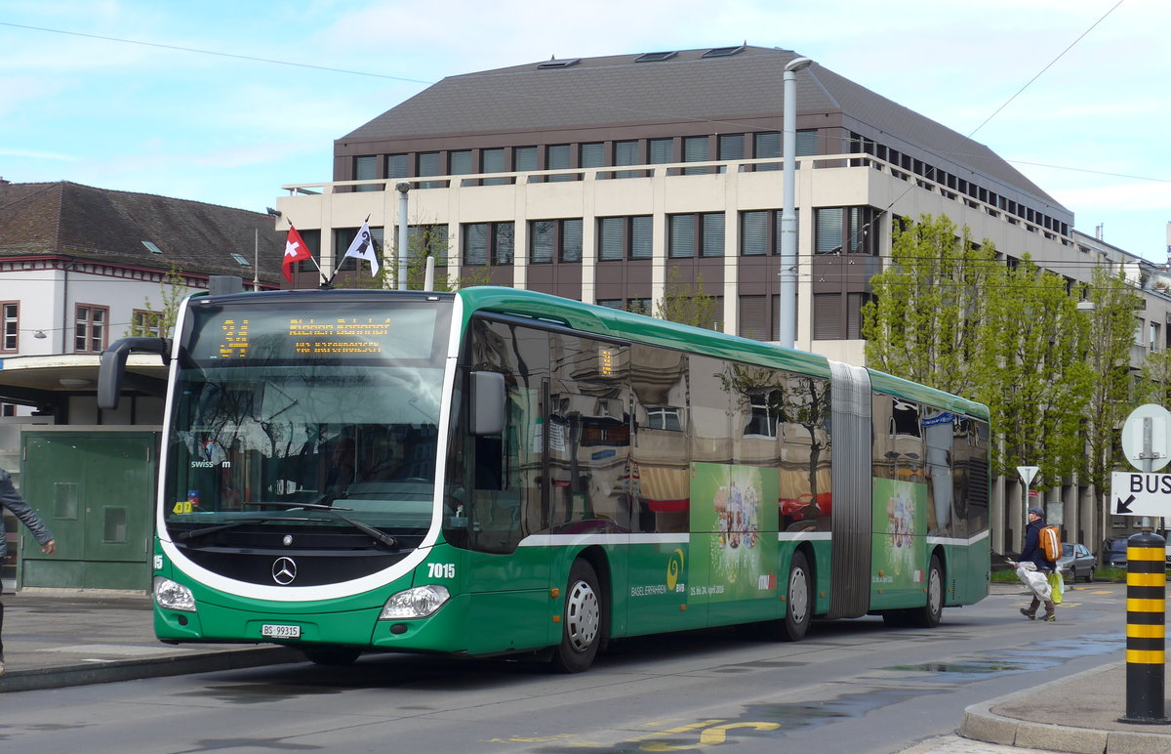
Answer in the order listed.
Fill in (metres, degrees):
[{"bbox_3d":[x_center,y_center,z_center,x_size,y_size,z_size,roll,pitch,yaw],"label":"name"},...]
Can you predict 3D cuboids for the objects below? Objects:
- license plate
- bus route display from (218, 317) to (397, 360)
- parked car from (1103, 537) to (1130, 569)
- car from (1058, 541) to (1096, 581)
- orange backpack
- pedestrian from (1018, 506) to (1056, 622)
[{"bbox_3d":[-2.246,1.874,18.500,0.300,0.085,0.015,-1,-3,23],"label":"license plate"},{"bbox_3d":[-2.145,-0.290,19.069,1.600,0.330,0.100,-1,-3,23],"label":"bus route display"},{"bbox_3d":[22.954,7.520,106.000,1.750,1.520,4.200,0,-3,7],"label":"parked car"},{"bbox_3d":[16.812,6.581,88.911,1.700,1.420,4.300,-1,-4,26],"label":"car"},{"bbox_3d":[6.893,2.481,37.150,0.300,0.500,0.200,3,-14,-45],"label":"orange backpack"},{"bbox_3d":[6.732,2.789,37.300,0.520,1.690,0.540,-2,-4,42],"label":"pedestrian"}]

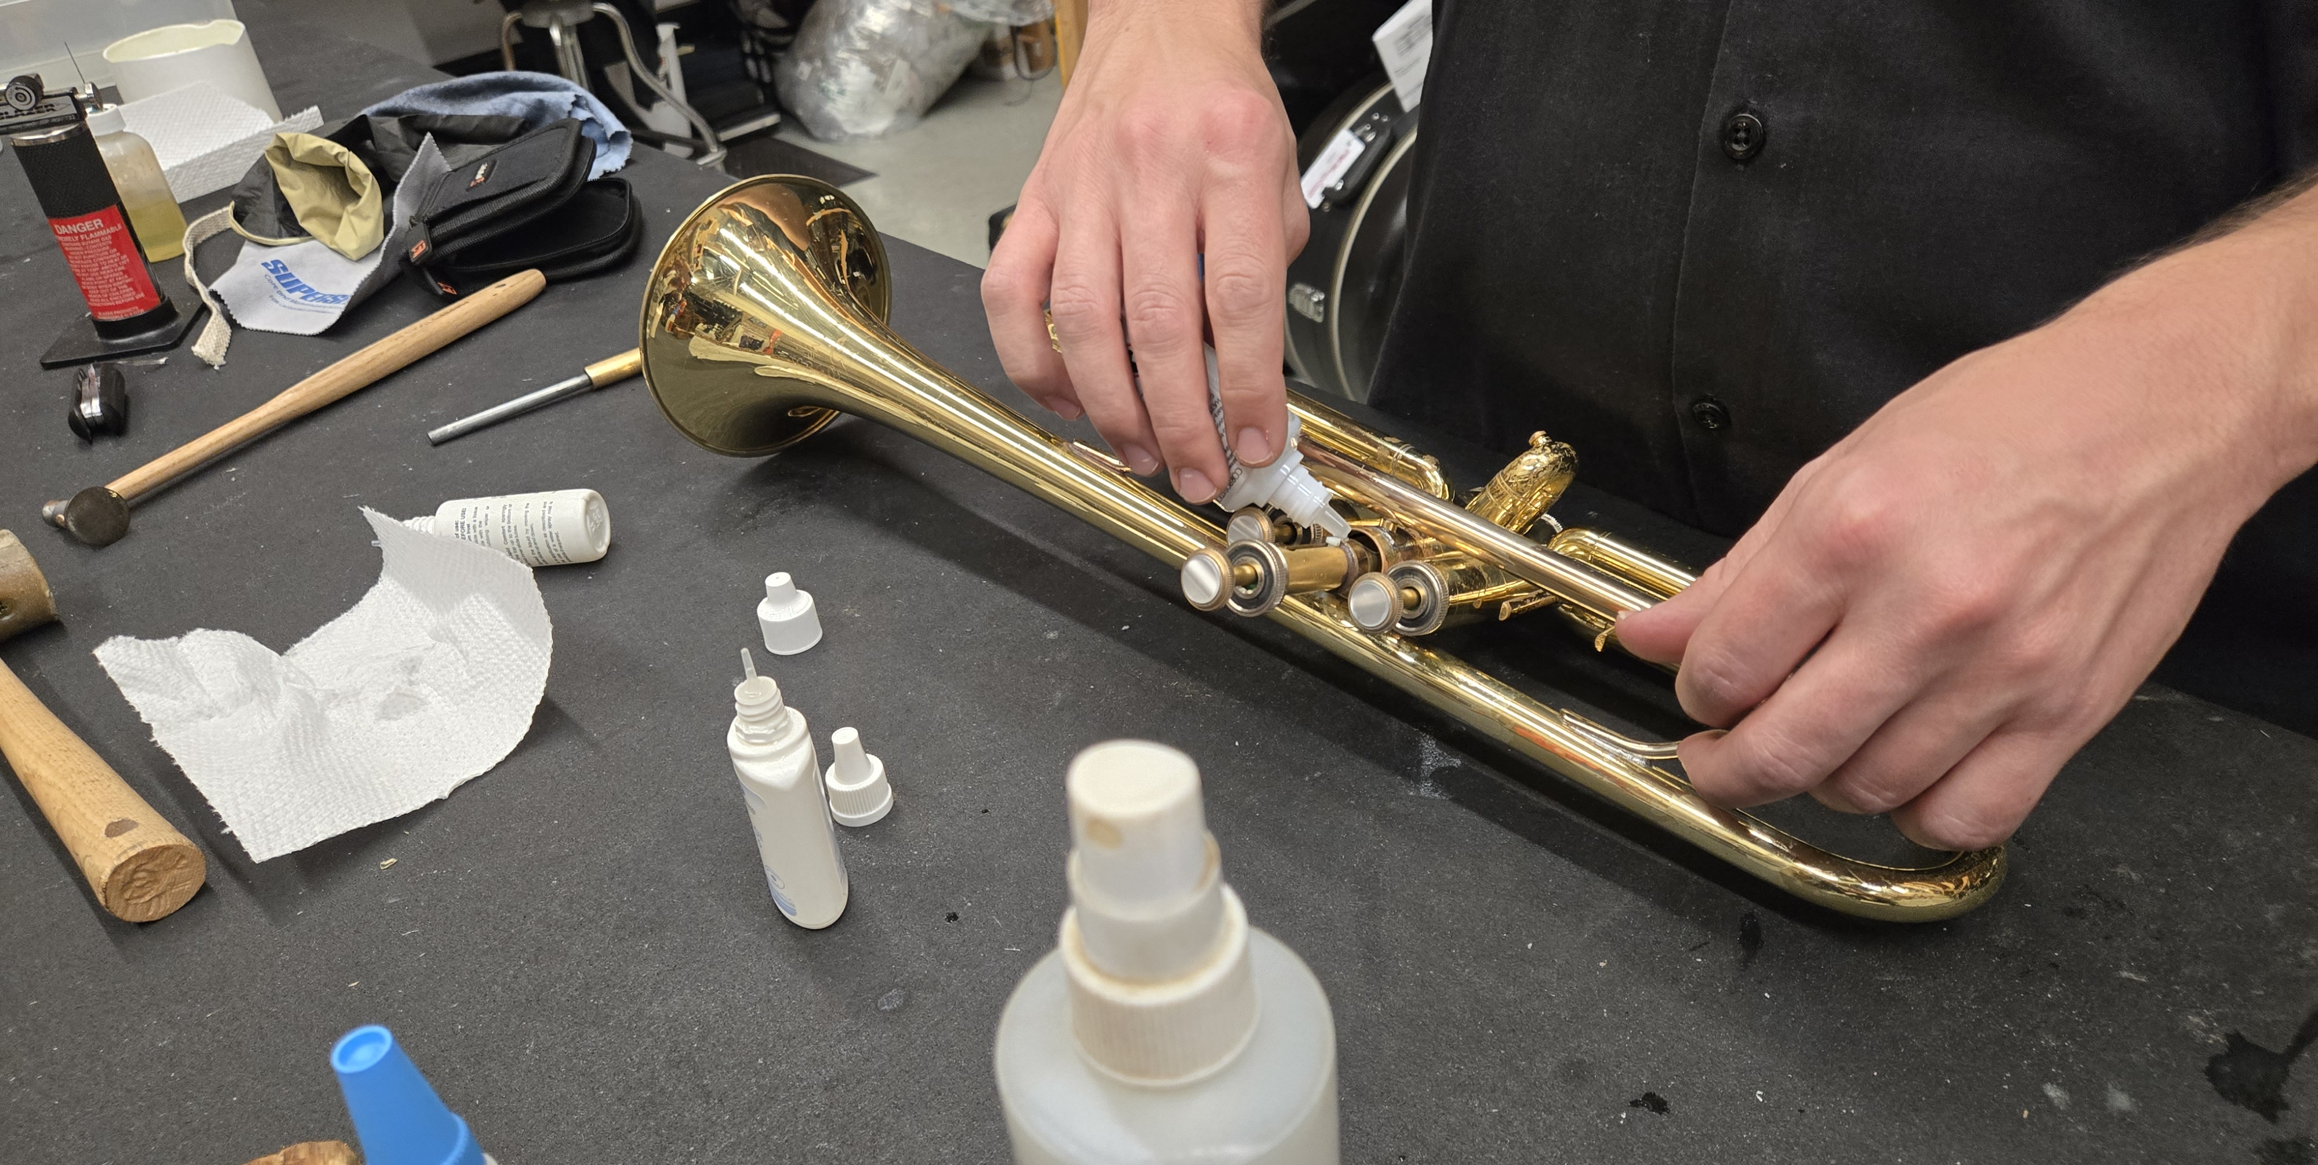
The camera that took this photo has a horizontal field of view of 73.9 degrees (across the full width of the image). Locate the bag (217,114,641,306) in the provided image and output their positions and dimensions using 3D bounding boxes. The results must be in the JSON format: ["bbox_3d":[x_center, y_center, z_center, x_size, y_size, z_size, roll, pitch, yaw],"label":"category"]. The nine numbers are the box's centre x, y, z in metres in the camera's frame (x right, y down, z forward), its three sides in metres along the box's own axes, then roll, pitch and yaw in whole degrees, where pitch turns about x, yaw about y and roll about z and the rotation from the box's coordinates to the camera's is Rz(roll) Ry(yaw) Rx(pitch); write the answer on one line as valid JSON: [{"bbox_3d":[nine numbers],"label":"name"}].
[{"bbox_3d":[-0.434,-0.237,0.925,0.240,0.073,0.150,0,34,8],"label":"bag"}]

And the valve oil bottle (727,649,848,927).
[{"bbox_3d":[-0.104,0.053,0.426,0.024,0.088,0.037,-22,37,-23],"label":"valve oil bottle"}]

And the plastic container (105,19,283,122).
[{"bbox_3d":[-0.725,-0.370,1.163,0.100,0.078,0.100,-23,37,-24],"label":"plastic container"}]

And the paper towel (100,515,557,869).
[{"bbox_3d":[-0.283,0.025,0.533,0.180,0.043,0.115,25,44,38],"label":"paper towel"}]

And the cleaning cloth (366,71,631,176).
[{"bbox_3d":[-0.456,-0.312,1.043,0.185,0.065,0.115,-21,36,-22],"label":"cleaning cloth"}]

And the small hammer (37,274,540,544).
[{"bbox_3d":[-0.404,-0.095,0.750,0.050,0.027,0.282,12,36,25],"label":"small hammer"}]

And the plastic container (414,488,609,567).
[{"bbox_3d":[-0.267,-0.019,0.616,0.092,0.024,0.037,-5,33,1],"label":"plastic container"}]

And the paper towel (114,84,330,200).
[{"bbox_3d":[-0.687,-0.334,1.127,0.108,0.050,0.162,-28,39,-30],"label":"paper towel"}]

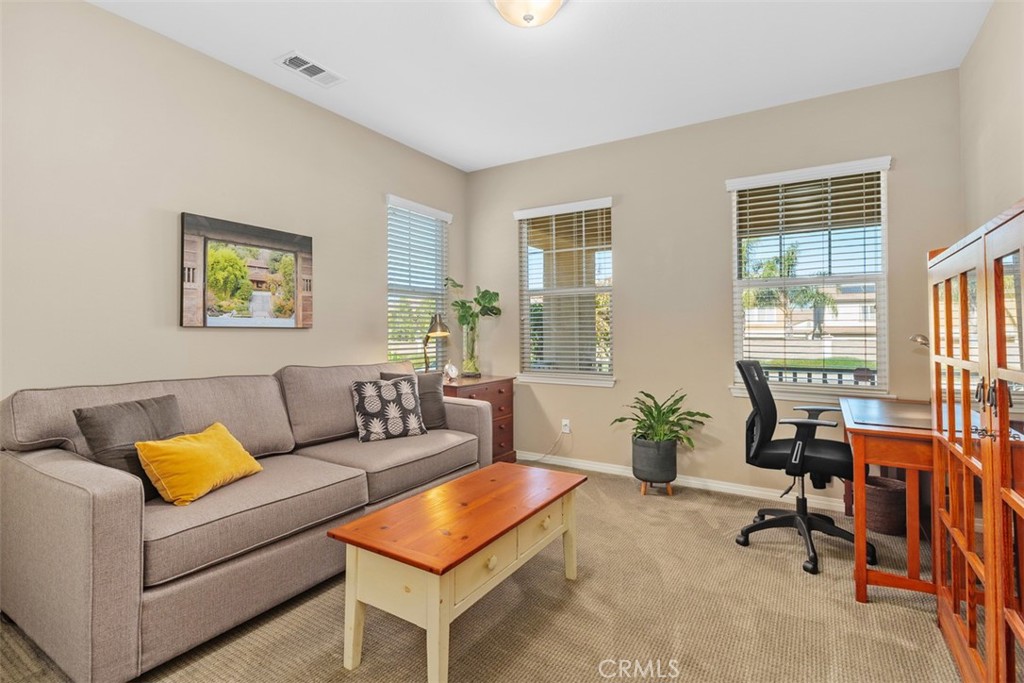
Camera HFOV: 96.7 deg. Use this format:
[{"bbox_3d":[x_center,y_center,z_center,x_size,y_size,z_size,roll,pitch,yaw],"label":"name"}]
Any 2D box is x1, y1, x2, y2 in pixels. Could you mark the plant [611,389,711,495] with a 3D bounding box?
[{"bbox_3d":[1.080,0.739,3.316,0.720,0.750,0.650,1,1,30],"label":"plant"}]

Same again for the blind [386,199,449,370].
[{"bbox_3d":[-0.767,-0.428,3.890,0.070,1.460,0.740,1,1,33],"label":"blind"}]

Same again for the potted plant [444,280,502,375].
[{"bbox_3d":[-0.350,-0.118,4.119,0.500,0.920,0.450,1,1,30],"label":"potted plant"}]

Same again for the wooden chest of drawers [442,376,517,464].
[{"bbox_3d":[-0.406,0.721,3.957,0.520,0.760,0.830,1,1,33],"label":"wooden chest of drawers"}]

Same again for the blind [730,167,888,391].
[{"bbox_3d":[1.958,-0.412,3.080,0.910,1.470,0.070,1,1,30],"label":"blind"}]

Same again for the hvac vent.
[{"bbox_3d":[-1.187,-1.599,2.699,0.205,0.030,0.360,1,1,32],"label":"hvac vent"}]

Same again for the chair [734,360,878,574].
[{"bbox_3d":[1.600,0.625,2.503,0.660,1.010,0.650,1,1,34],"label":"chair"}]

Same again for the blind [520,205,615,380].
[{"bbox_3d":[0.432,-0.429,3.946,0.900,1.470,0.070,1,1,30],"label":"blind"}]

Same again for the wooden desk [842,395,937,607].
[{"bbox_3d":[2.030,0.753,2.326,0.590,0.760,1.170,1,1,34],"label":"wooden desk"}]

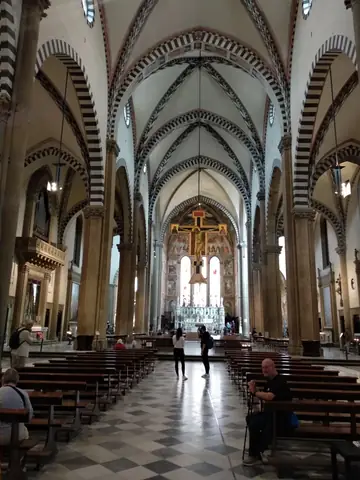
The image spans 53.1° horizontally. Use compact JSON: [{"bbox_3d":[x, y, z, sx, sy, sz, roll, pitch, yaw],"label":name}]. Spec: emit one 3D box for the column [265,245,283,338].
[{"bbox_3d":[9.272,5.275,35.683,1.450,9.870,1.450,1,-13,3],"label":"column"}]

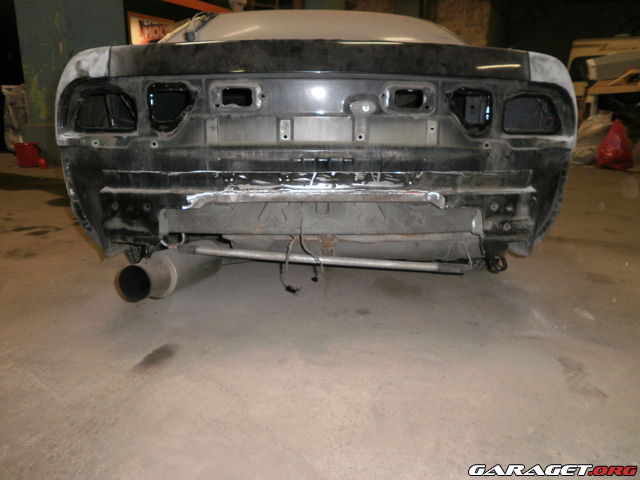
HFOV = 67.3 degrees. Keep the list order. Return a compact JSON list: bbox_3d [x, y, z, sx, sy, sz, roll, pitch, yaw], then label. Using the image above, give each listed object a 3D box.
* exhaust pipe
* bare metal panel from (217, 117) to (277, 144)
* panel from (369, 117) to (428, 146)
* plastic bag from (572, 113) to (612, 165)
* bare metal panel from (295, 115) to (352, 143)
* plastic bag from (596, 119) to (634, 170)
[{"bbox_3d":[-0.540,0.106,1.776,0.164,0.164,0.580,2,6,8],"label":"exhaust pipe"},{"bbox_3d":[-0.218,-0.325,1.434,0.179,0.085,0.020,0,16,-1],"label":"bare metal panel"},{"bbox_3d":[0.236,-0.326,1.439,0.181,0.086,0.020,0,16,-1],"label":"panel"},{"bbox_3d":[3.423,-1.283,6.084,0.560,0.600,0.480,9,18,28],"label":"plastic bag"},{"bbox_3d":[0.011,-0.329,1.435,0.173,0.077,0.020,0,16,-1],"label":"bare metal panel"},{"bbox_3d":[3.418,-1.111,5.561,0.400,0.560,0.380,10,19,30],"label":"plastic bag"}]

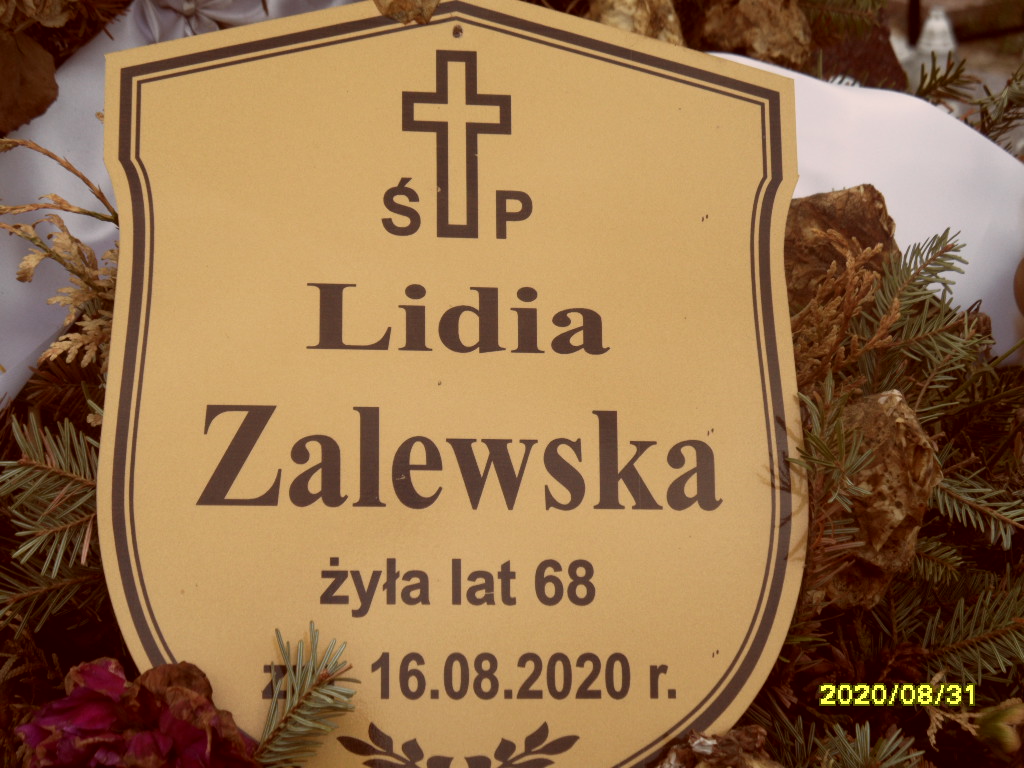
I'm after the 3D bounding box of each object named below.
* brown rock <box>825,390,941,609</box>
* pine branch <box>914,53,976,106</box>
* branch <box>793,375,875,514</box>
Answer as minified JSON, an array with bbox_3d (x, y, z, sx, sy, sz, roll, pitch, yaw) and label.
[{"bbox_3d":[0.120,0.037,0.765,0.038,0.060,0.042,0,25,0],"label":"brown rock"},{"bbox_3d":[0.178,-0.125,0.970,0.026,0.019,0.020,0,25,0],"label":"pine branch"},{"bbox_3d":[0.102,0.019,0.748,0.027,0.038,0.026,0,25,0],"label":"branch"}]

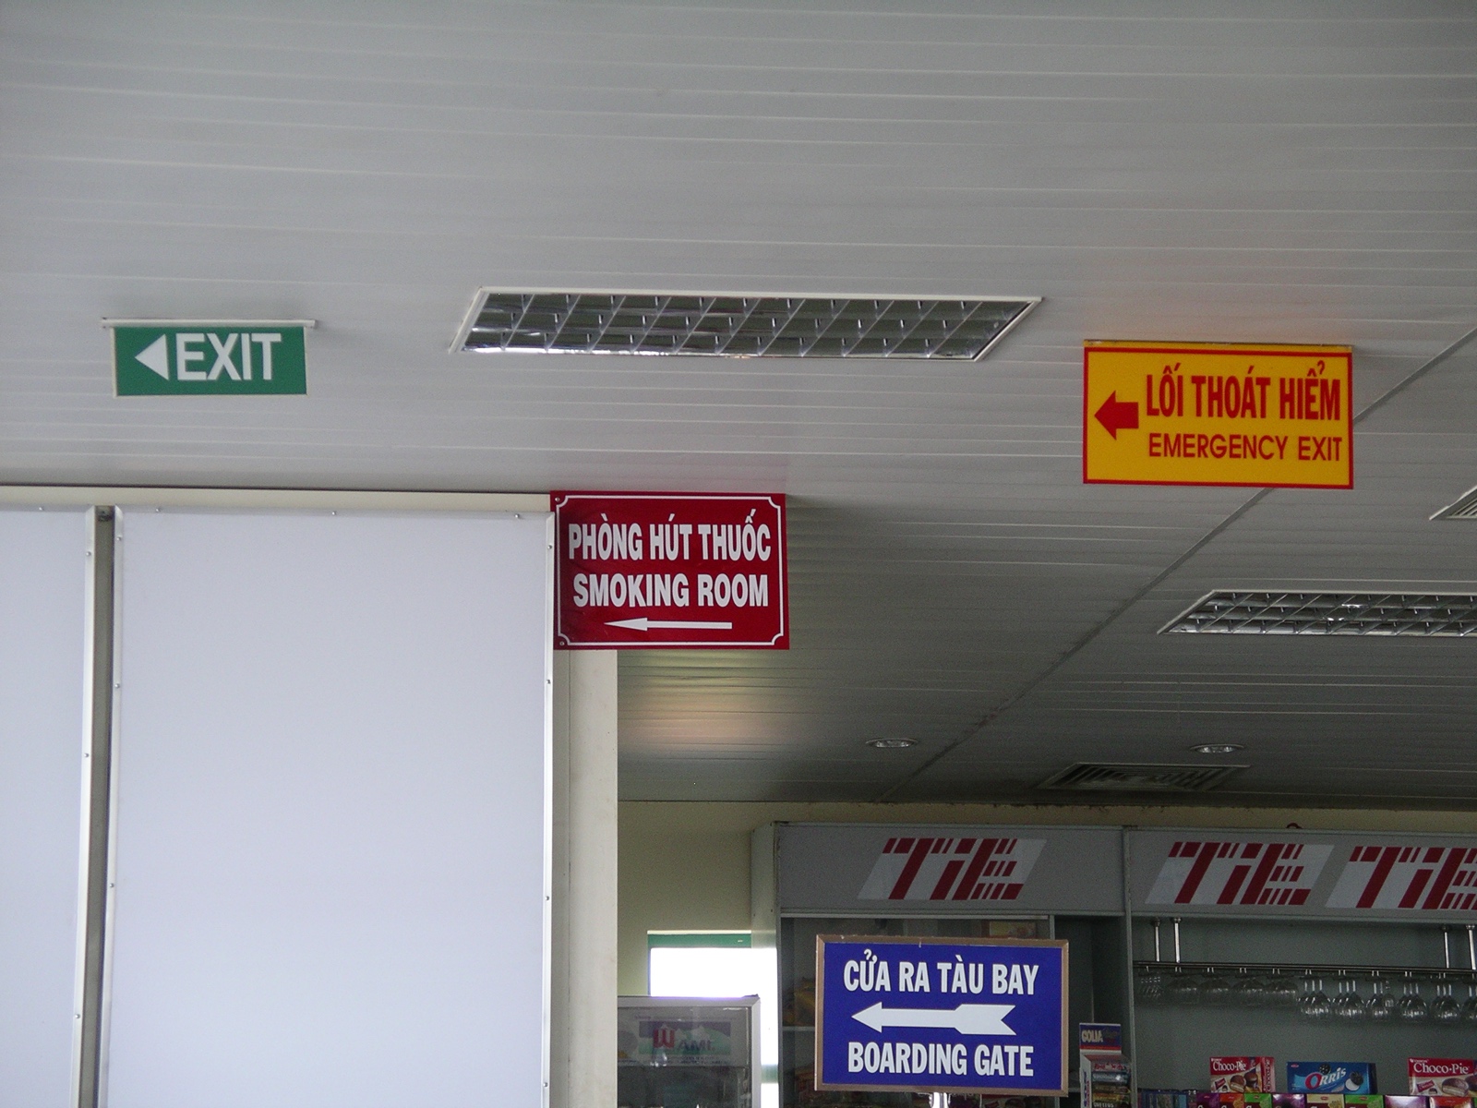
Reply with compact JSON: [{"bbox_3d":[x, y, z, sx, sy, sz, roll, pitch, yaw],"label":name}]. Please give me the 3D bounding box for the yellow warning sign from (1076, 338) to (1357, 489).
[{"bbox_3d":[1.071,-0.312,10.870,0.595,0.318,0.030,1,-9,-10],"label":"yellow warning sign"}]

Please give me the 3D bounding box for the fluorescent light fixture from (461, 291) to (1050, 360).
[{"bbox_3d":[0.021,-0.531,10.605,1.200,0.090,0.600,1,-10,-10],"label":"fluorescent light fixture"}]

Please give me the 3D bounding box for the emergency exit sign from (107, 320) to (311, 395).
[{"bbox_3d":[-1.132,-0.419,10.430,0.435,0.165,0.045,0,-9,-8],"label":"emergency exit sign"}]

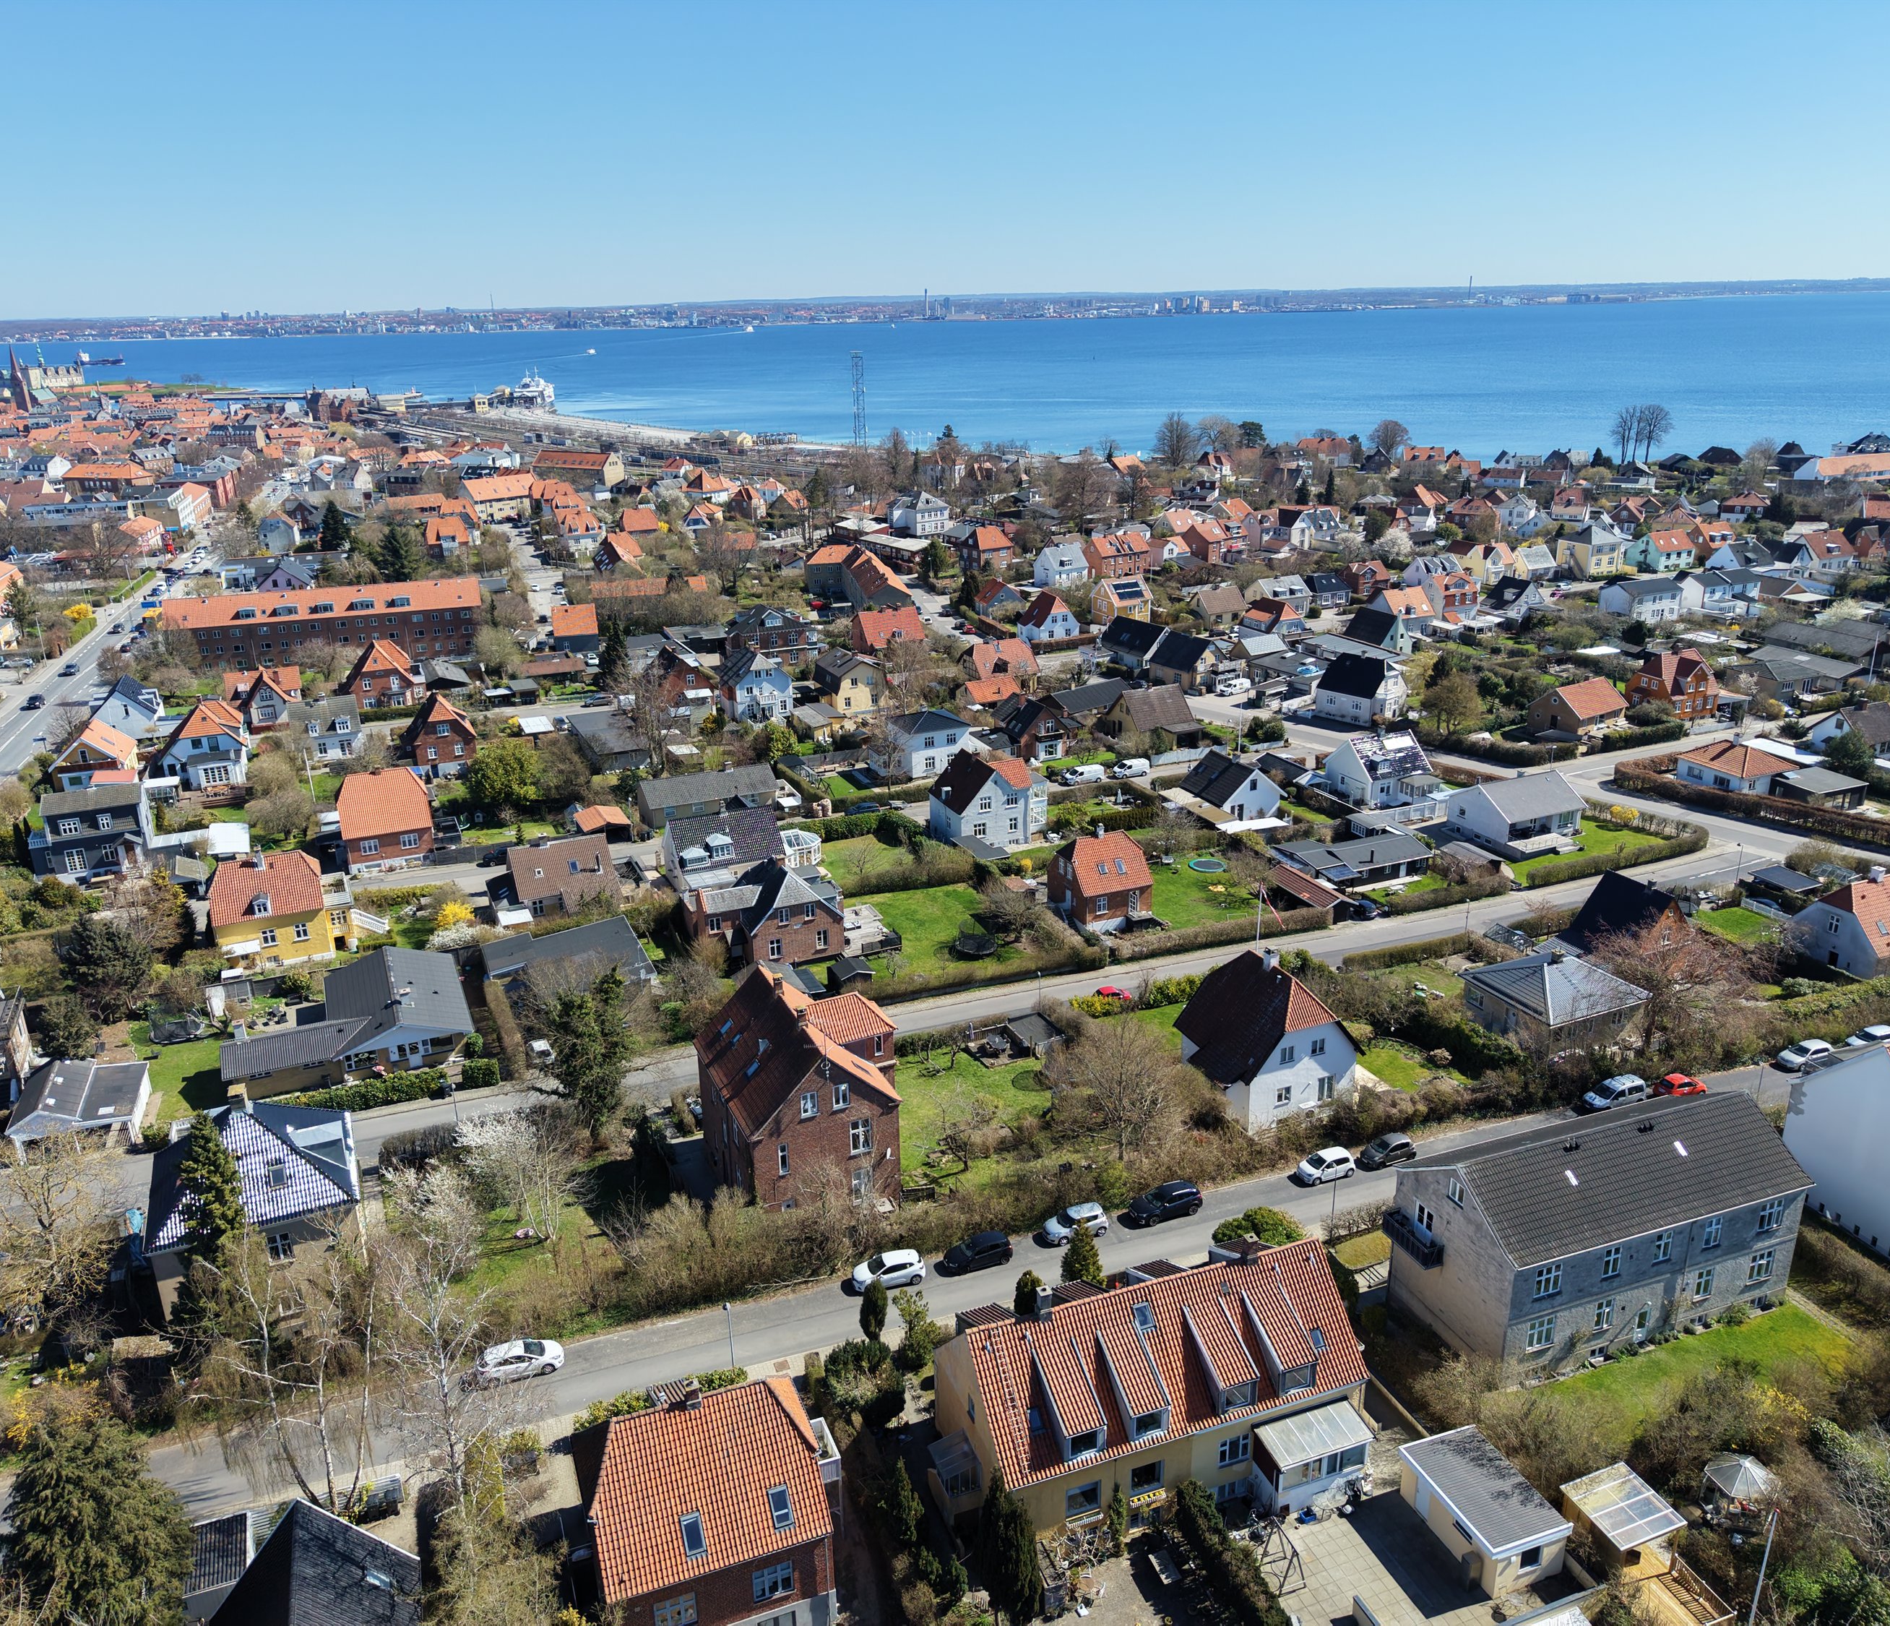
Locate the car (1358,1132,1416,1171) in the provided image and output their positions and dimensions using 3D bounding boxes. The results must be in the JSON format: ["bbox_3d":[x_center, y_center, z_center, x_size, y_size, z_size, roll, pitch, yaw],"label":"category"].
[{"bbox_3d":[28.150,21.190,94.950,3.550,1.480,1.680,-8,20,-18],"label":"car"}]

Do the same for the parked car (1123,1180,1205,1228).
[{"bbox_3d":[13.320,23.200,89.700,4.420,1.600,1.840,-8,20,-18],"label":"parked car"}]

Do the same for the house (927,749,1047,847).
[{"bbox_3d":[4.607,-1.628,169.126,9.880,9.270,8.290,-10,20,-23],"label":"house"}]

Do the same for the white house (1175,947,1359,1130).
[{"bbox_3d":[21.932,14.809,103.127,9.500,9.600,9.500,-9,20,-21],"label":"white house"}]

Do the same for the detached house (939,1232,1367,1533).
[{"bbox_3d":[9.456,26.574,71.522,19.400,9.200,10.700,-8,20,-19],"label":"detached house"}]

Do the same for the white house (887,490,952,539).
[{"bbox_3d":[-7.316,-84.888,424.522,13.600,11.200,11.200,-8,20,-20],"label":"white house"}]

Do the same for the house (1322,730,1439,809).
[{"bbox_3d":[51.210,-5.700,176.980,8.750,7.480,9.410,-9,21,-23],"label":"house"}]

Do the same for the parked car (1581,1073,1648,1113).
[{"bbox_3d":[45.731,19.328,102.661,4.250,1.800,1.780,-8,20,-19],"label":"parked car"}]

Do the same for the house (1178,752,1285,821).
[{"bbox_3d":[33.987,-3.233,177.210,9.060,6.270,8.890,-9,20,-22],"label":"house"}]

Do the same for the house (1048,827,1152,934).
[{"bbox_3d":[14.547,5.791,139.793,7.500,8.300,7.000,-10,21,-23],"label":"house"}]

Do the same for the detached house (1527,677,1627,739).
[{"bbox_3d":[89.540,-15.519,212.361,11.020,5.790,8.570,-13,22,-31],"label":"detached house"}]

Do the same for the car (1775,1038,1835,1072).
[{"bbox_3d":[60.394,17.086,105.334,4.000,1.470,1.700,-8,20,-18],"label":"car"}]

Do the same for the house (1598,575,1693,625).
[{"bbox_3d":[129.778,-39.683,280.295,12.500,7.300,8.100,-8,20,-20],"label":"house"}]

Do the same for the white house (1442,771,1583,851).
[{"bbox_3d":[62.461,-0.790,164.075,10.800,6.250,9.500,-9,20,-22],"label":"white house"}]

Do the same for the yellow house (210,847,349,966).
[{"bbox_3d":[-58.510,7.760,132.240,10.740,9.130,9.530,-10,21,-24],"label":"yellow house"}]

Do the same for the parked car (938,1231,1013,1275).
[{"bbox_3d":[1.900,24.900,85.600,4.100,1.480,1.780,-8,20,-18],"label":"parked car"}]

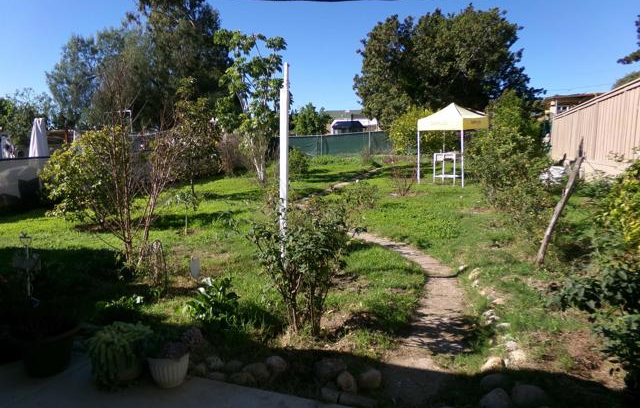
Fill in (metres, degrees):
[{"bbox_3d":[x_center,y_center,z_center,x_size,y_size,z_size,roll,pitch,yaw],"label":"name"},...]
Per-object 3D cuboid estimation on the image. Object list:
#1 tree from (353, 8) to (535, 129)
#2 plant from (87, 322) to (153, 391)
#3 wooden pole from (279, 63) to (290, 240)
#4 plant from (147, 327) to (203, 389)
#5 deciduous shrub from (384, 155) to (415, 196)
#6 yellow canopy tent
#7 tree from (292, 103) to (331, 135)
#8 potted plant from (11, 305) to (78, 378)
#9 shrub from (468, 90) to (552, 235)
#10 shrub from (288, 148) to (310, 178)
[{"bbox_3d":[8.100,-7.200,29.000,11.600,8.300,9.800,0,7,0],"label":"tree"},{"bbox_3d":[-1.257,0.930,2.800,0.370,0.300,0.340,0,7,0],"label":"plant"},{"bbox_3d":[-0.398,-0.440,5.000,0.090,2.220,0.090,0,7,0],"label":"wooden pole"},{"bbox_3d":[-0.912,0.955,2.800,0.325,0.280,0.300,0,7,0],"label":"plant"},{"bbox_3d":[1.950,-0.700,10.900,0.750,1.000,0.720,0,7,0],"label":"deciduous shrub"},{"bbox_3d":[4.192,-1.875,13.953,1.540,2.532,1.540,-6,9,-43],"label":"yellow canopy tent"},{"bbox_3d":[-0.718,-6.536,37.492,3.400,4.001,3.400,0,7,0],"label":"tree"},{"bbox_3d":[-1.978,0.967,3.186,0.470,0.450,0.470,0,7,0],"label":"potted plant"},{"bbox_3d":[3.190,-0.690,7.500,1.300,2.280,1.300,0,7,0],"label":"shrub"},{"bbox_3d":[-0.823,-1.498,16.236,0.900,1.057,0.900,0,7,0],"label":"shrub"}]

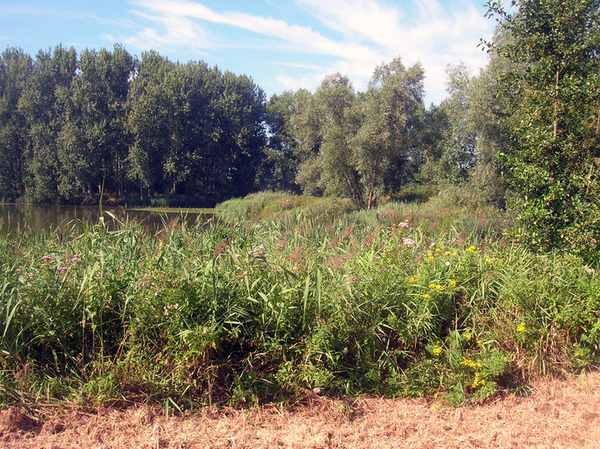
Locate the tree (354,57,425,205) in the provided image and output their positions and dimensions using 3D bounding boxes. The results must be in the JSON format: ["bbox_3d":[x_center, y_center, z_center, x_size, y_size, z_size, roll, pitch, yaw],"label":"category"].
[{"bbox_3d":[5.775,-5.807,38.000,4.600,9.900,4.600,0,4,0],"label":"tree"}]

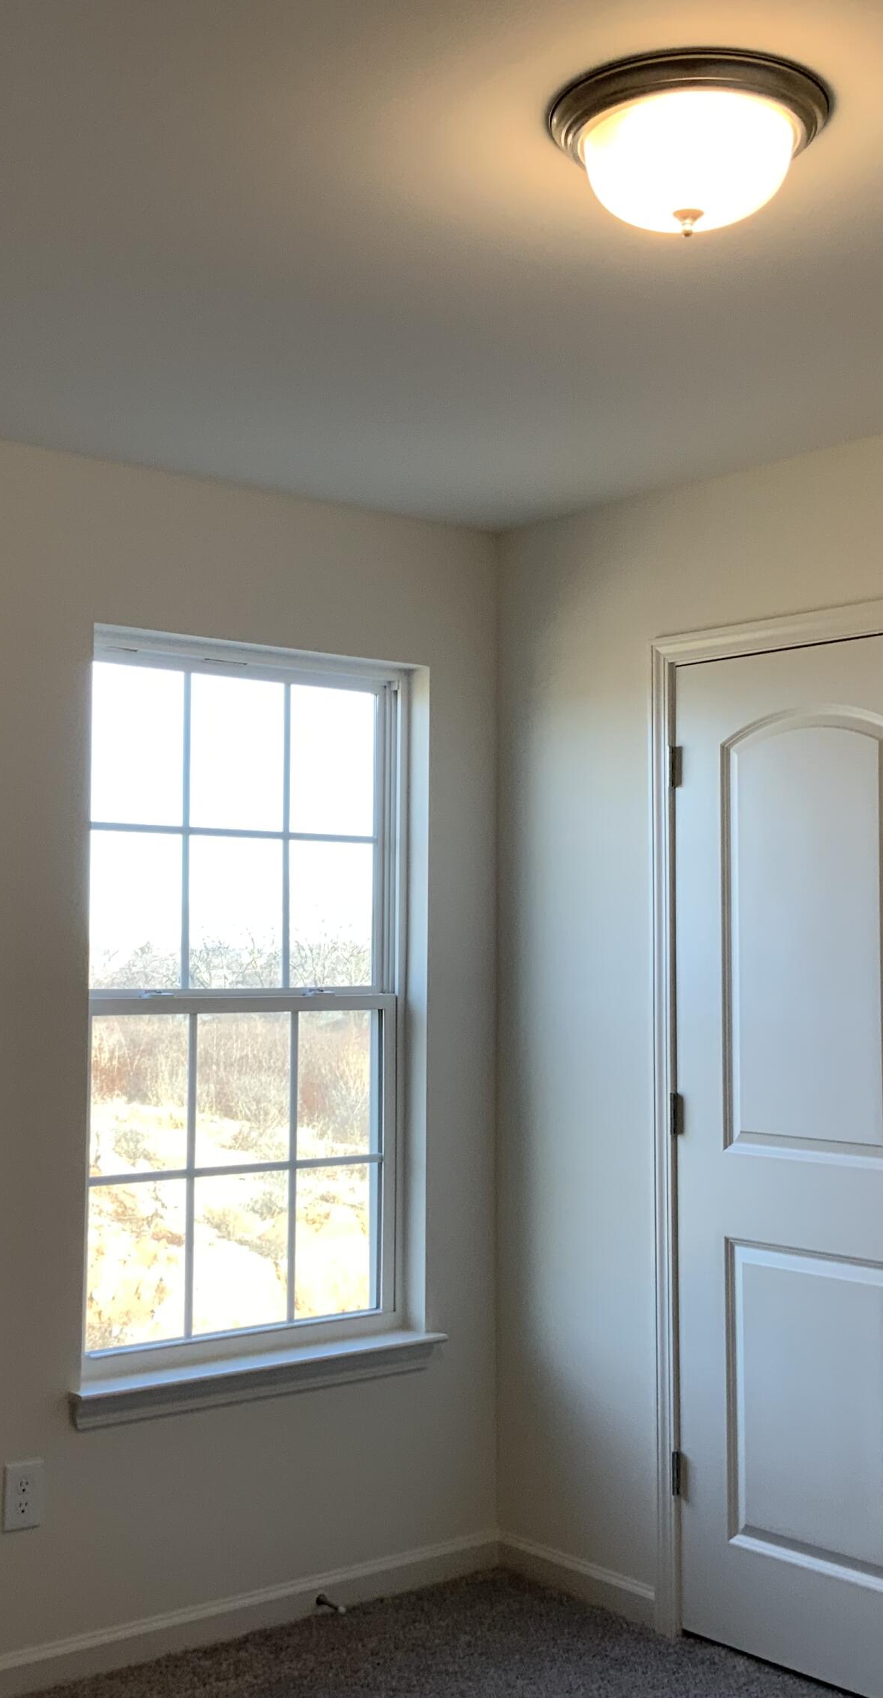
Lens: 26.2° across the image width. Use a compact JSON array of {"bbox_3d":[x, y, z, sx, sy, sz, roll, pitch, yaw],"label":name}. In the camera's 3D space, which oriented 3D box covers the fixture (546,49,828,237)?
[{"bbox_3d":[0.304,-0.826,2.320,0.345,0.153,0.345,0,-3,0],"label":"fixture"}]

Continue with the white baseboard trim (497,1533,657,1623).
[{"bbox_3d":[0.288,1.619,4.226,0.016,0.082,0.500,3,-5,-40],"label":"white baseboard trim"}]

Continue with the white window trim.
[{"bbox_3d":[-0.412,0.336,4.138,0.850,1.545,0.090,3,-5,-40],"label":"white window trim"}]

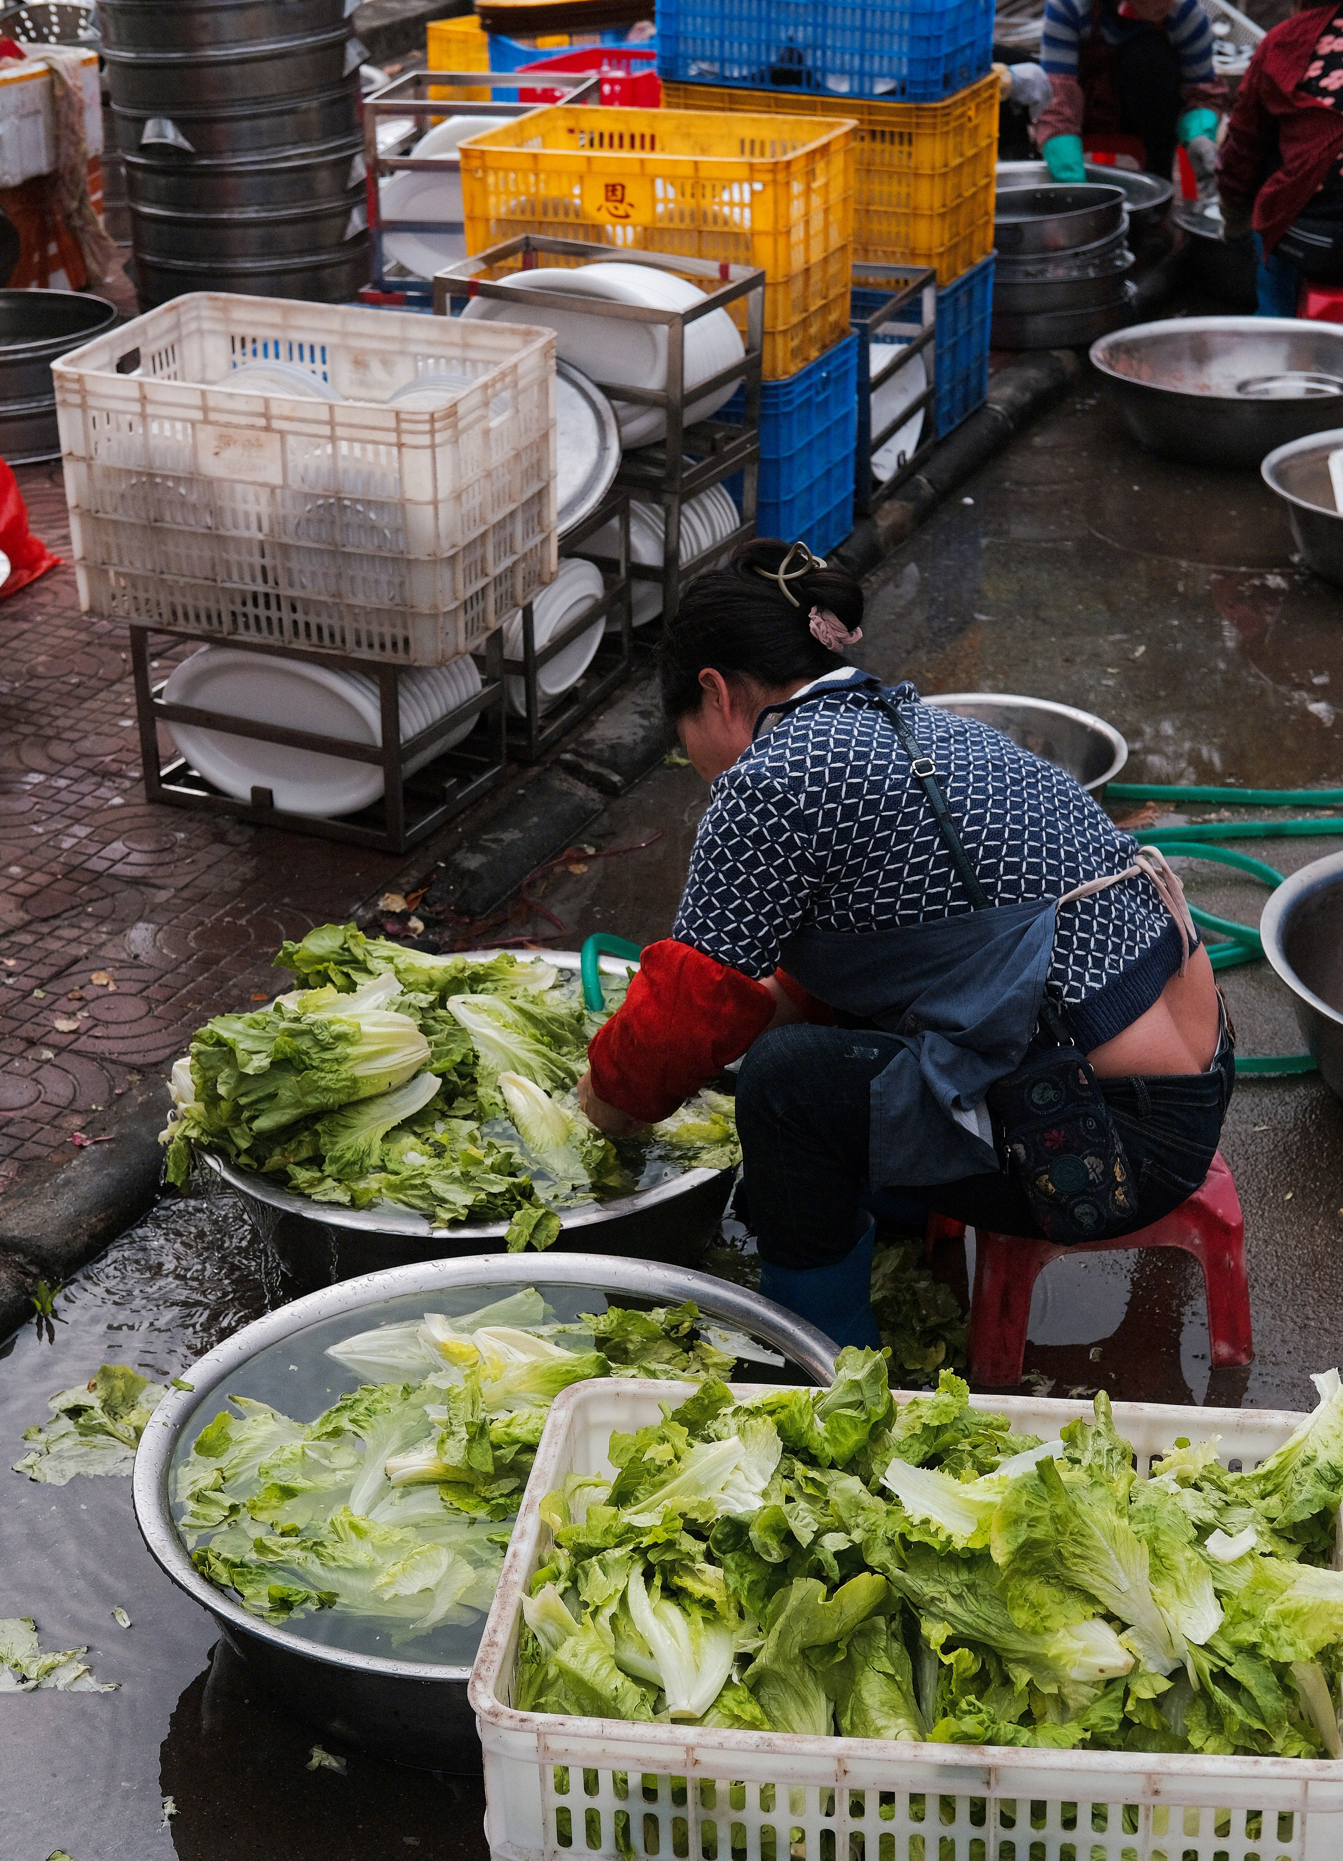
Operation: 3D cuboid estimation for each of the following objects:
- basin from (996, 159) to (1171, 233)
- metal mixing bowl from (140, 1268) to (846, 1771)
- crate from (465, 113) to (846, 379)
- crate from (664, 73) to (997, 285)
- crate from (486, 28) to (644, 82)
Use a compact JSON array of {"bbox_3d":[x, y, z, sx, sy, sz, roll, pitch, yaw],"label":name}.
[{"bbox_3d":[0.905,-1.774,7.619,0.709,0.256,0.709,-1,25,0],"label":"basin"},{"bbox_3d":[-0.145,0.564,2.764,0.680,0.207,0.680,-1,25,0],"label":"metal mixing bowl"},{"bbox_3d":[-0.018,-1.242,5.339,0.610,0.377,0.422,9,27,20],"label":"crate"},{"bbox_3d":[0.338,-1.592,6.236,0.611,0.375,0.422,8,27,18],"label":"crate"},{"bbox_3d":[-0.325,-2.647,9.251,0.552,0.355,0.394,-7,26,-14],"label":"crate"}]

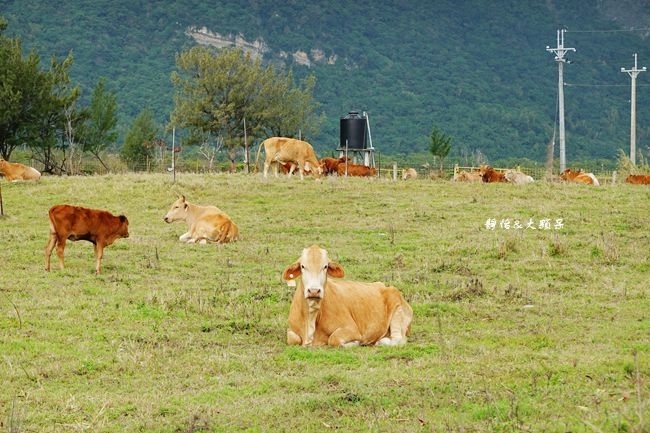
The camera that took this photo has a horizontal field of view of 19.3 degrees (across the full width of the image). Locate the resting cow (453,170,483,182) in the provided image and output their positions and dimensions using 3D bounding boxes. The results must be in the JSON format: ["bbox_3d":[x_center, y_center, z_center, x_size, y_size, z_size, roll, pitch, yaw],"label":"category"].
[{"bbox_3d":[6.125,-1.631,80.000,1.500,0.700,0.580,-1,2,-24],"label":"resting cow"}]

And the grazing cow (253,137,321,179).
[{"bbox_3d":[-1.046,-1.749,58.000,2.100,1.320,0.620,0,2,13],"label":"grazing cow"}]

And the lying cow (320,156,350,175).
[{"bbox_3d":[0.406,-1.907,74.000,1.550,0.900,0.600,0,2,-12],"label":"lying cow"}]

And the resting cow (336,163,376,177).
[{"bbox_3d":[1.204,-1.712,72.000,1.550,0.640,0.600,0,2,-9],"label":"resting cow"}]

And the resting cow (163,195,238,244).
[{"bbox_3d":[-2.453,0.056,38.000,1.650,0.960,0.680,1,2,37],"label":"resting cow"}]

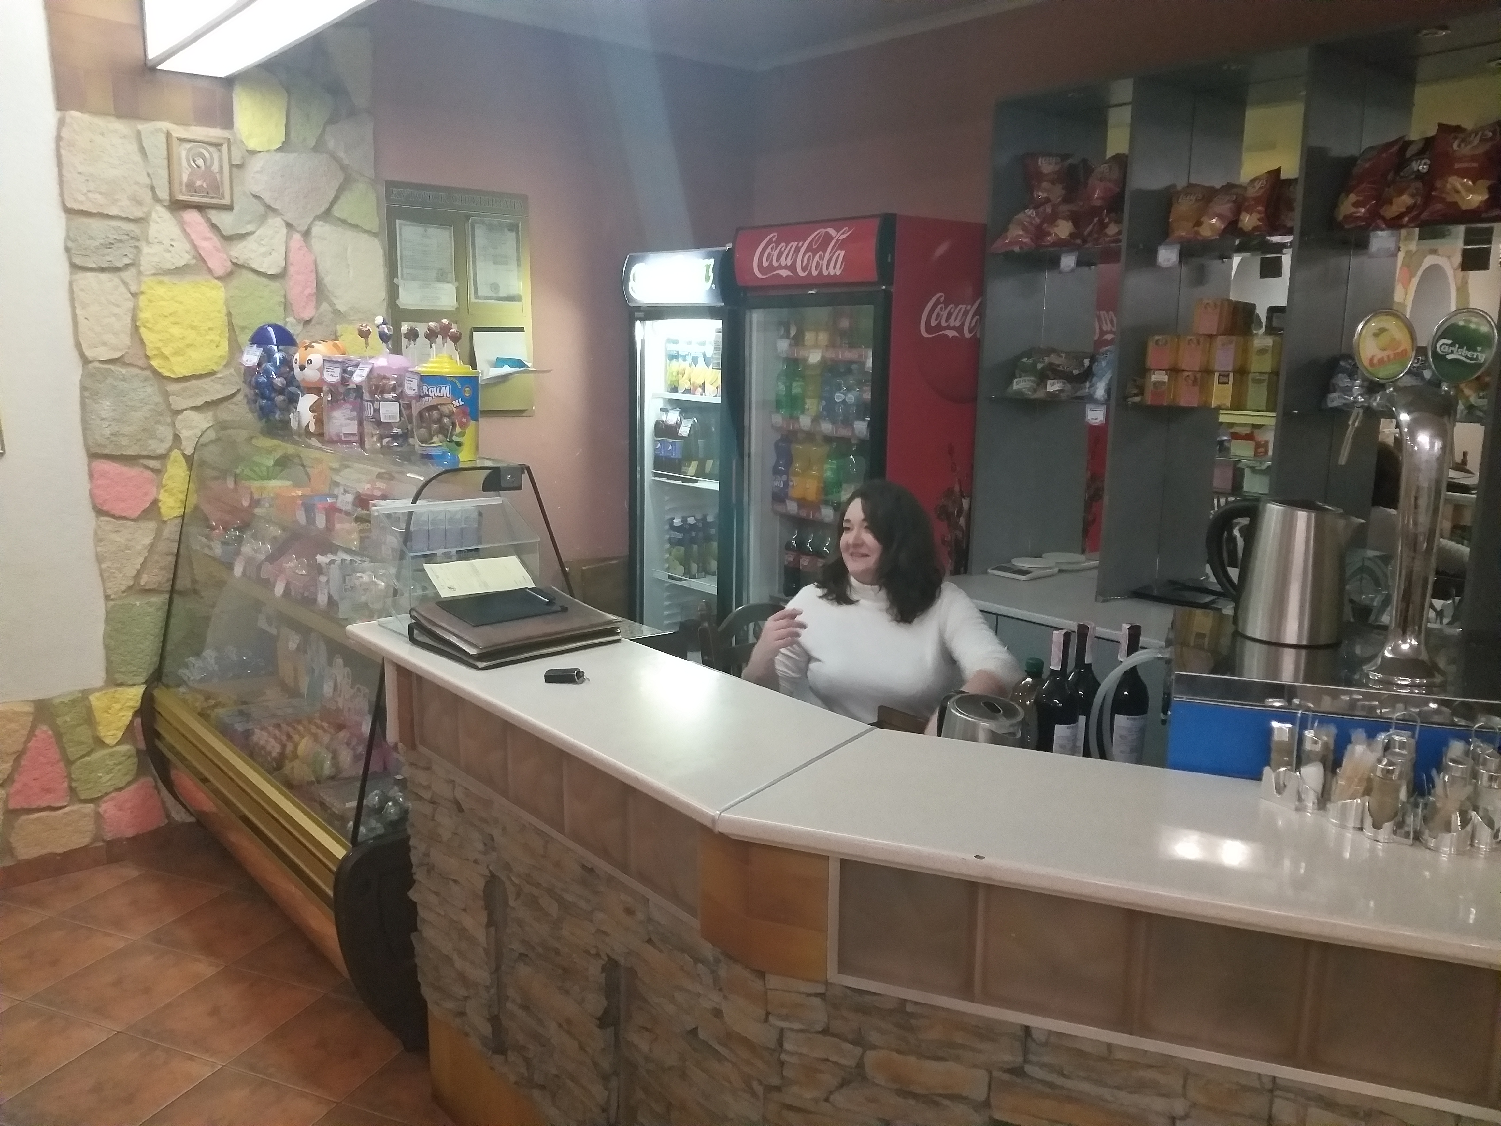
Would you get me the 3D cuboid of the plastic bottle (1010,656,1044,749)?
[{"bbox_3d":[0.539,0.313,2.173,0.088,0.265,0.088,5,11,20],"label":"plastic bottle"}]

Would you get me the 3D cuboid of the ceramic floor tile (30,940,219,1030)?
[{"bbox_3d":[-1.620,1.098,2.938,0.330,0.010,0.330,5,11,21],"label":"ceramic floor tile"}]

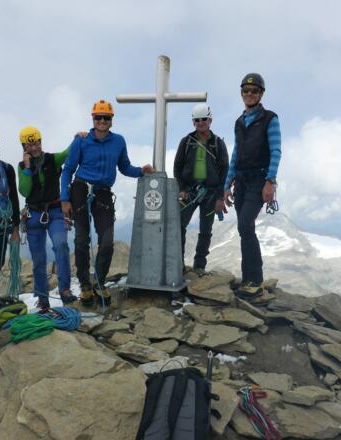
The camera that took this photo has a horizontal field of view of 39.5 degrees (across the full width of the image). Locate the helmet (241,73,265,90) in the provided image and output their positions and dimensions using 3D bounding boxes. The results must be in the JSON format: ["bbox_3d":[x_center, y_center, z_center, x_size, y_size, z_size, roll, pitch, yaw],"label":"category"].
[{"bbox_3d":[0.715,-1.198,4.130,0.220,0.170,0.275,5,0,25],"label":"helmet"}]

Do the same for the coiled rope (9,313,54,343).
[{"bbox_3d":[-1.043,0.811,3.550,0.350,0.140,0.340,1,-1,-16],"label":"coiled rope"}]

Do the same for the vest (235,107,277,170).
[{"bbox_3d":[0.709,-0.679,3.980,0.410,0.570,0.260,0,-1,31],"label":"vest"}]

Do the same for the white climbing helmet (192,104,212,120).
[{"bbox_3d":[0.323,-1.089,4.820,0.215,0.170,0.270,1,1,14],"label":"white climbing helmet"}]

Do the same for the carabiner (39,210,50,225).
[{"bbox_3d":[-1.094,-0.020,4.130,0.070,0.115,0.016,1,-1,-9],"label":"carabiner"}]

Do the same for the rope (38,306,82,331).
[{"bbox_3d":[-0.901,0.793,3.820,0.390,0.130,0.360,1,-1,-16],"label":"rope"}]

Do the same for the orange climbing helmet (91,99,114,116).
[{"bbox_3d":[-0.616,-1.014,4.300,0.215,0.165,0.270,1,2,-7],"label":"orange climbing helmet"}]

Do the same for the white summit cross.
[{"bbox_3d":[-0.094,-0.443,4.380,0.850,2.140,0.480,2,-1,14],"label":"white summit cross"}]

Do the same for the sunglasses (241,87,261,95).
[{"bbox_3d":[0.673,-1.072,3.930,0.148,0.048,0.135,0,-1,21],"label":"sunglasses"}]

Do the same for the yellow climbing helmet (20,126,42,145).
[{"bbox_3d":[-1.310,-0.789,4.450,0.215,0.170,0.270,-10,1,-17],"label":"yellow climbing helmet"}]

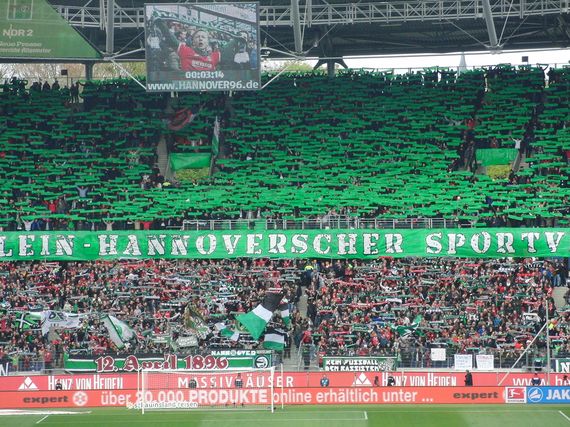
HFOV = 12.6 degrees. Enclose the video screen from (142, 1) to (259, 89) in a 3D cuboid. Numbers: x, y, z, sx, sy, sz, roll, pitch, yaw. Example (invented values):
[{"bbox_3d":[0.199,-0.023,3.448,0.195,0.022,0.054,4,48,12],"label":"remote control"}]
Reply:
[{"bbox_3d":[-5.630,-11.430,177.000,7.820,5.980,0.800,-1,0,0],"label":"video screen"}]

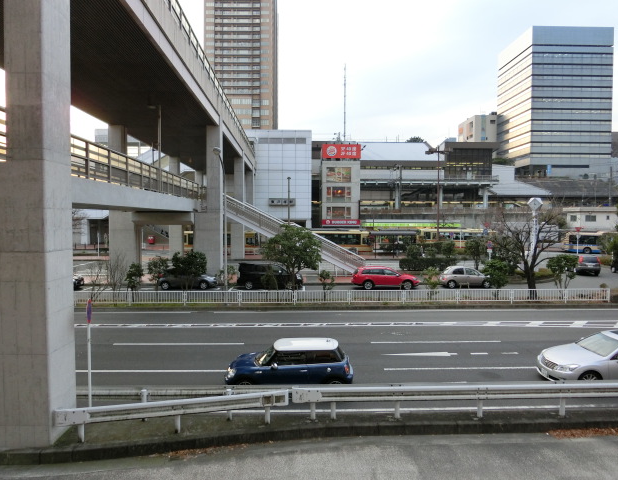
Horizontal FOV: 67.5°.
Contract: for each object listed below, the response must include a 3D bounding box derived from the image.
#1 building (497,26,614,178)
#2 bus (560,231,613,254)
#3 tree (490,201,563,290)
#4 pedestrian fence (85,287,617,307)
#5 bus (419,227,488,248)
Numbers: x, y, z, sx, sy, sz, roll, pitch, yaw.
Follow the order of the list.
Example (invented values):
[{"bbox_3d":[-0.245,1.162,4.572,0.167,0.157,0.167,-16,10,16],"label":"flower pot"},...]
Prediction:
[{"bbox_3d":[92.500,-48.700,176.200,28.900,53.500,27.400,0,2,-2],"label":"building"},{"bbox_3d":[38.700,0.350,61.200,10.500,3.020,2.490,0,3,0],"label":"bus"},{"bbox_3d":[12.400,0.610,26.300,4.200,5.550,3.900,0,3,-3],"label":"tree"},{"bbox_3d":[1.950,3.140,25.400,29.700,0.860,0.120,0,2,-2],"label":"pedestrian fence"},{"bbox_3d":[21.100,-0.060,65.600,10.500,3.020,2.490,0,3,-2],"label":"bus"}]

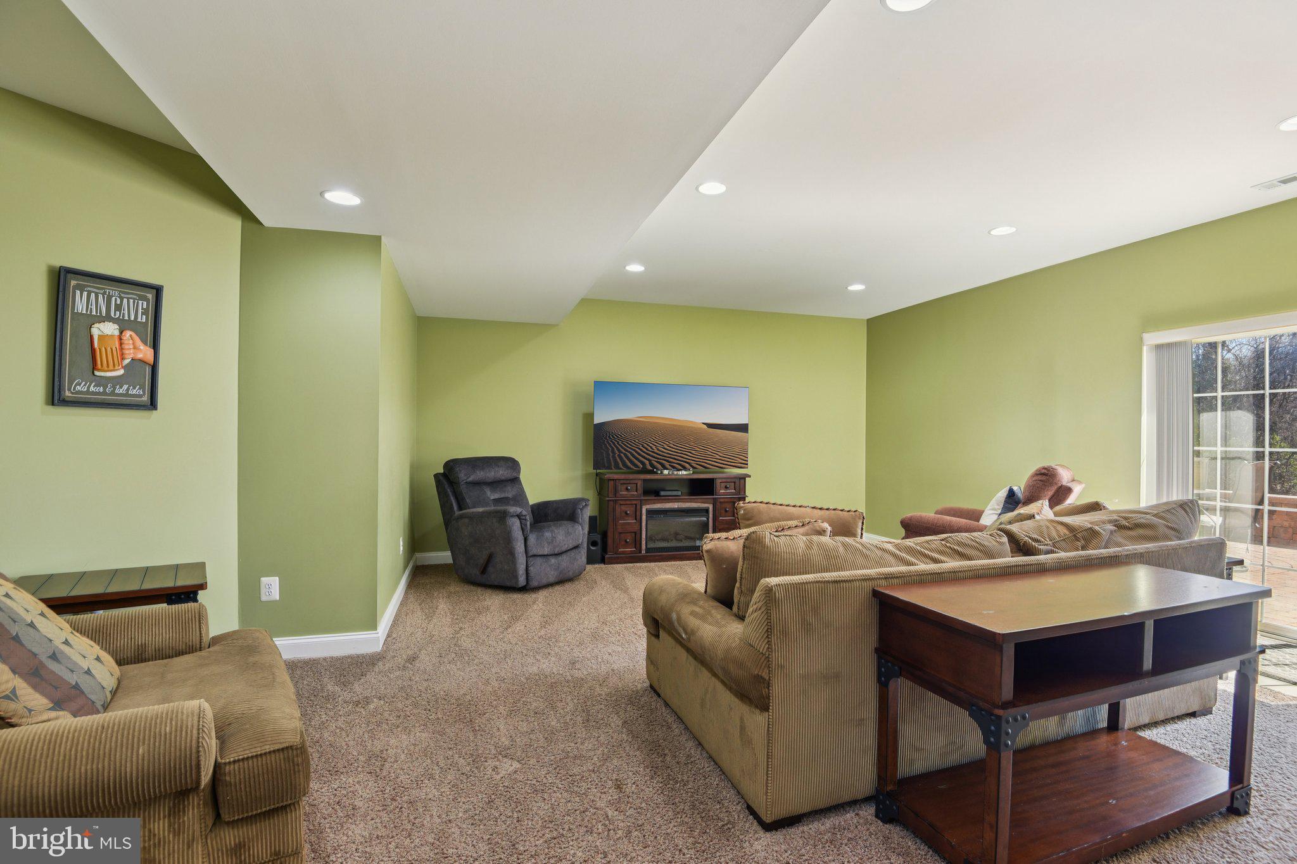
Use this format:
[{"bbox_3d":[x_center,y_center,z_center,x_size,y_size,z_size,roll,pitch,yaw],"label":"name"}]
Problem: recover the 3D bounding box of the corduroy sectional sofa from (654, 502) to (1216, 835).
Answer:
[{"bbox_3d":[1.313,0.814,2.759,2.440,0.940,1.080,1,0,-20],"label":"corduroy sectional sofa"}]

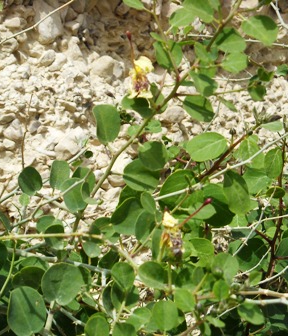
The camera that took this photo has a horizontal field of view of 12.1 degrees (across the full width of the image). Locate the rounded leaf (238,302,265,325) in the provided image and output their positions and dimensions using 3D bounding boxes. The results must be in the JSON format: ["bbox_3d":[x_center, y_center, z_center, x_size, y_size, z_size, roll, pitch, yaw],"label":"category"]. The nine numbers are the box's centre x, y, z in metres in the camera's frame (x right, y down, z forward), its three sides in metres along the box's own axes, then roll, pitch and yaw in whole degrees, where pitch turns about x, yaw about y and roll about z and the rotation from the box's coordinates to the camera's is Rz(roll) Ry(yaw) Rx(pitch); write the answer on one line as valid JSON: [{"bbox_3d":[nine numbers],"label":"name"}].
[{"bbox_3d":[0.112,0.152,1.420,0.027,0.024,0.012,0,-30,0],"label":"rounded leaf"}]

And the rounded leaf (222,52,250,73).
[{"bbox_3d":[0.095,-0.110,1.420,0.028,0.023,0.011,0,-25,0],"label":"rounded leaf"}]

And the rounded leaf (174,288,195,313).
[{"bbox_3d":[0.038,0.125,1.280,0.021,0.028,0.008,-41,-11,-18],"label":"rounded leaf"}]

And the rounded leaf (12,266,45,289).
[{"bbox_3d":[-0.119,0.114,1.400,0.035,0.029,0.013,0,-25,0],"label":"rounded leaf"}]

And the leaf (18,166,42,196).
[{"bbox_3d":[-0.118,0.014,1.410,0.025,0.032,0.010,0,-15,0],"label":"leaf"}]

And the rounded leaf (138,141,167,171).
[{"bbox_3d":[0.009,-0.012,1.310,0.028,0.030,0.008,6,-14,7],"label":"rounded leaf"}]

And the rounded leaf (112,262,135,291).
[{"bbox_3d":[-0.021,0.110,1.380,0.023,0.030,0.011,0,-20,0],"label":"rounded leaf"}]

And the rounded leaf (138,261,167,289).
[{"bbox_3d":[0.009,0.108,1.380,0.029,0.029,0.012,0,-25,0],"label":"rounded leaf"}]

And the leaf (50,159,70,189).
[{"bbox_3d":[-0.081,0.007,1.310,0.021,0.030,0.008,6,-10,19],"label":"leaf"}]

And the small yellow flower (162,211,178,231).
[{"bbox_3d":[0.027,0.053,1.380,0.016,0.020,0.014,0,10,0],"label":"small yellow flower"}]

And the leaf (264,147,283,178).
[{"bbox_3d":[0.135,-0.006,1.420,0.022,0.033,0.011,0,-15,15],"label":"leaf"}]

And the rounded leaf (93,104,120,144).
[{"bbox_3d":[-0.035,-0.042,1.300,0.026,0.040,0.008,0,-12,9],"label":"rounded leaf"}]

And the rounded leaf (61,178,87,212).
[{"bbox_3d":[-0.067,0.026,1.300,0.025,0.034,0.008,-7,-12,4],"label":"rounded leaf"}]

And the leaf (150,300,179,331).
[{"bbox_3d":[0.019,0.137,1.260,0.025,0.030,0.008,0,-18,0],"label":"leaf"}]

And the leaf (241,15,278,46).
[{"bbox_3d":[0.114,-0.135,1.330,0.037,0.030,0.008,40,-19,9],"label":"leaf"}]

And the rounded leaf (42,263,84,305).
[{"bbox_3d":[-0.081,0.116,1.370,0.042,0.045,0.012,0,-20,0],"label":"rounded leaf"}]

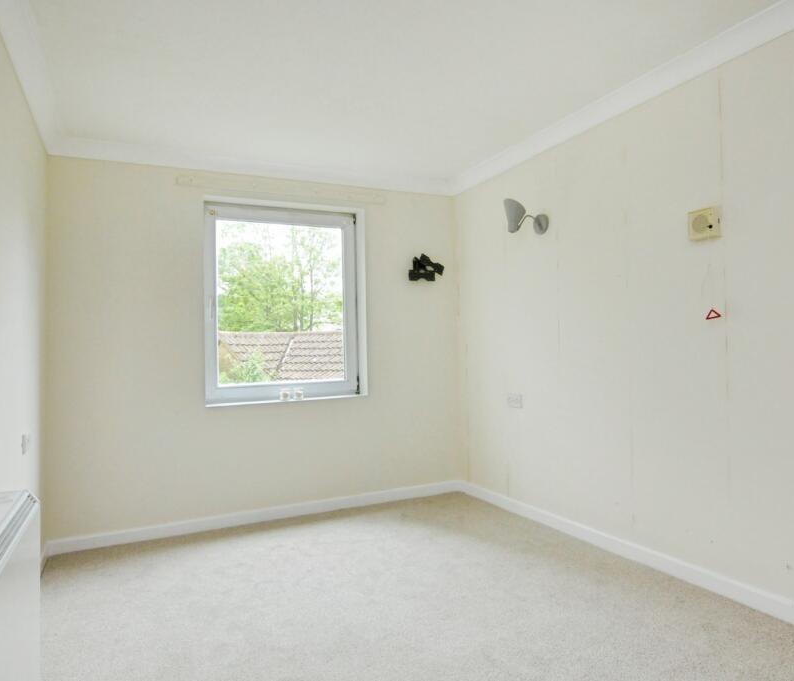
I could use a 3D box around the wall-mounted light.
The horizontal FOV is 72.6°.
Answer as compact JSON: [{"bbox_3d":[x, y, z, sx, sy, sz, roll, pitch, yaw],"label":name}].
[{"bbox_3d":[0.774,-0.749,3.264,0.240,0.215,0.150,-1,-1,-26],"label":"wall-mounted light"}]

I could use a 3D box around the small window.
[{"bbox_3d":[-0.759,-0.257,3.730,1.083,1.327,0.100,-1,-1,-24],"label":"small window"}]

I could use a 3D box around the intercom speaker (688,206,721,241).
[{"bbox_3d":[1.367,-0.513,2.397,0.035,0.128,0.129,-1,-1,-27],"label":"intercom speaker"}]

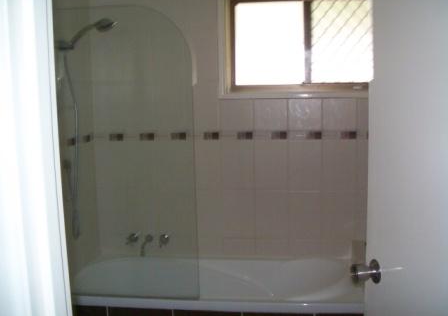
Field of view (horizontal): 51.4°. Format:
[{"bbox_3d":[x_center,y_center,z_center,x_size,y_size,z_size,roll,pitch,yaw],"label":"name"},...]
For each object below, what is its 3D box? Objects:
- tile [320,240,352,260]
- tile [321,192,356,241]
[{"bbox_3d":[0.689,0.552,2.788,0.200,0.115,0.010,0,5,7],"label":"tile"},{"bbox_3d":[0.686,0.344,2.771,0.200,0.298,0.010,0,5,7],"label":"tile"}]

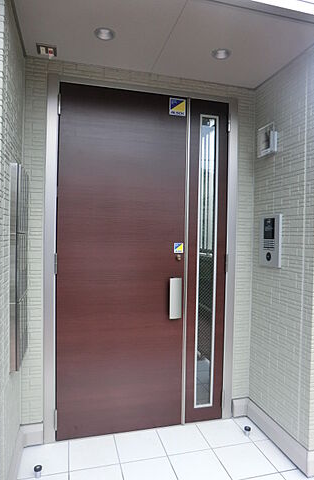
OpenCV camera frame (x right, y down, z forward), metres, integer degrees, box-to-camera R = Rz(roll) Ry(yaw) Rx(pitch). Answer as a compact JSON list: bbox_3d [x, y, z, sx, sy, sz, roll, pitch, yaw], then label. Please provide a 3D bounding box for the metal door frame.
[{"bbox_3d":[-0.075,0.141,2.393,1.368,2.431,0.100,1,1,-15],"label":"metal door frame"}]

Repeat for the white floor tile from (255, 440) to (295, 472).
[{"bbox_3d":[0.749,1.378,2.125,0.127,0.010,0.297,1,1,-15],"label":"white floor tile"}]

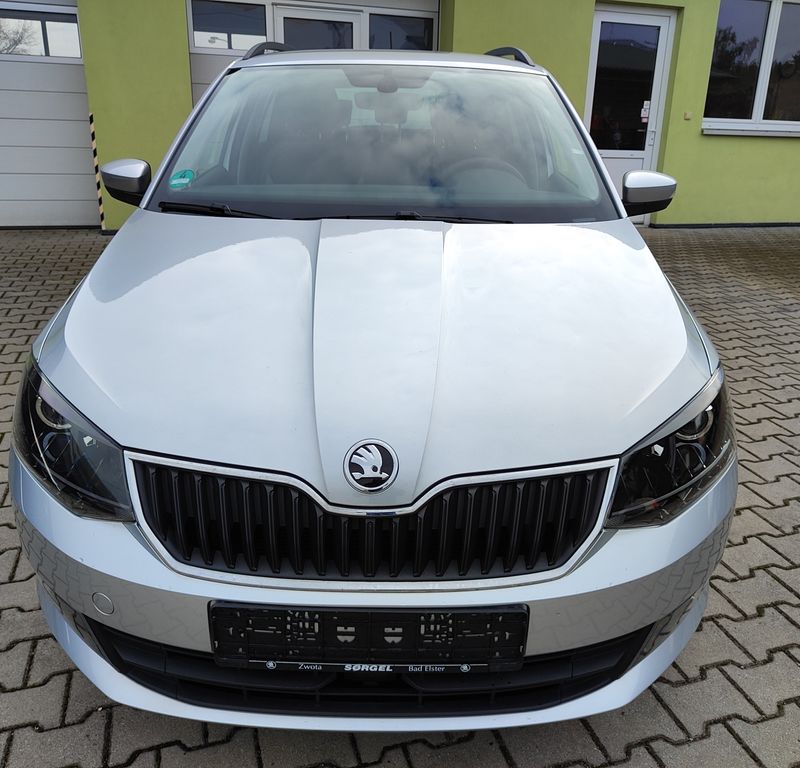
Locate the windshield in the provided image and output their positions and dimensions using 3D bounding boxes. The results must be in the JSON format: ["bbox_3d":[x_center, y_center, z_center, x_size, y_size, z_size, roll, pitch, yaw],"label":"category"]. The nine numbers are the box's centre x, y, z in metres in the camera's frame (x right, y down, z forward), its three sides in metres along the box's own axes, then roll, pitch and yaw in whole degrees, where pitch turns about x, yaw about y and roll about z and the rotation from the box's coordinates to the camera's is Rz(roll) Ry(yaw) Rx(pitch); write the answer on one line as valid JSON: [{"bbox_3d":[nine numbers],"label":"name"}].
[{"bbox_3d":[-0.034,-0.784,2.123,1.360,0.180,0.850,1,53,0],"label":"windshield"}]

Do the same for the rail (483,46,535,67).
[{"bbox_3d":[0.506,-1.614,3.385,0.070,0.090,1.750,1,23,0],"label":"rail"}]

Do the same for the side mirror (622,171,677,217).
[{"bbox_3d":[0.846,-0.644,2.307,0.210,0.160,0.150,1,23,0],"label":"side mirror"}]

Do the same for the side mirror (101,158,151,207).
[{"bbox_3d":[-0.918,-0.679,2.305,0.210,0.160,0.150,1,23,0],"label":"side mirror"}]

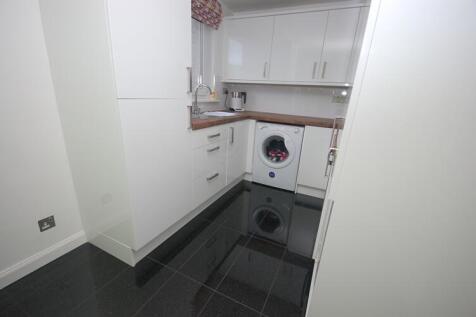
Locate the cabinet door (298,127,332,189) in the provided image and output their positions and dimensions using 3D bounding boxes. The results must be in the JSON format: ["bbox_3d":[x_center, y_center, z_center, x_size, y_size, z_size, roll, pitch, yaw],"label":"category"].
[{"bbox_3d":[0.952,0.001,2.425,0.325,0.755,0.020,10,18,23],"label":"cabinet door"}]

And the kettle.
[{"bbox_3d":[0.004,-0.849,2.943,0.215,0.260,0.160,3,16,-1],"label":"kettle"}]

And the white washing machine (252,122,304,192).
[{"bbox_3d":[0.632,-0.075,2.866,0.600,0.850,0.560,10,18,23],"label":"white washing machine"}]

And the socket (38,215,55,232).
[{"bbox_3d":[-1.274,0.436,1.334,0.010,0.086,0.086,10,18,23],"label":"socket"}]

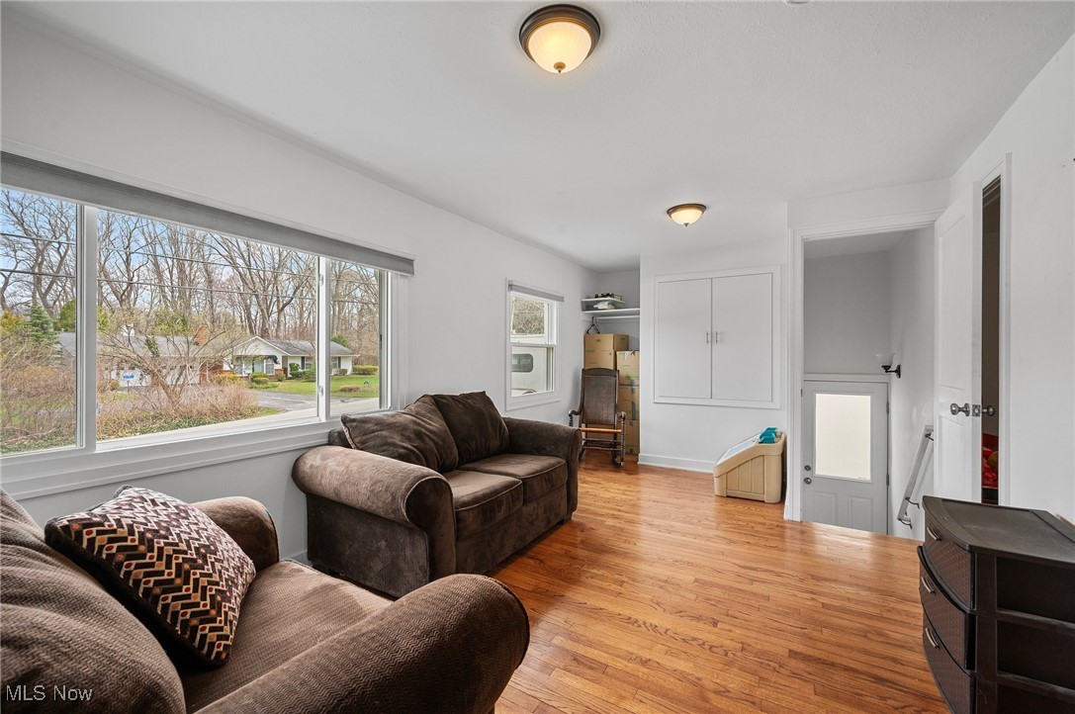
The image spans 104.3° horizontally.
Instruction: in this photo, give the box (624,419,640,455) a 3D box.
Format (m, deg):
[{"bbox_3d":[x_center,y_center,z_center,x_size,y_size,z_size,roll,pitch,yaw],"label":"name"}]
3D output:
[{"bbox_3d":[1.284,0.991,5.317,0.410,0.405,0.440,0,0,31],"label":"box"}]

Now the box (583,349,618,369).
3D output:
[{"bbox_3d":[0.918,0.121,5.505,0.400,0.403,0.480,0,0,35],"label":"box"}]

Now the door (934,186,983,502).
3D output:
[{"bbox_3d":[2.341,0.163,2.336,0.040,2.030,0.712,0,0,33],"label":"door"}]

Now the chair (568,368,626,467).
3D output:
[{"bbox_3d":[0.746,0.660,4.940,0.630,1.060,0.720,0,0,14],"label":"chair"}]

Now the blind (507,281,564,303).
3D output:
[{"bbox_3d":[0.017,-0.664,4.438,0.055,0.072,1.070,0,0,31],"label":"blind"}]

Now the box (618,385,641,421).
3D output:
[{"bbox_3d":[1.285,0.572,5.317,0.410,0.433,0.440,0,0,31],"label":"box"}]

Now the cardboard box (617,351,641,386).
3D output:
[{"bbox_3d":[1.286,0.144,5.317,0.410,0.423,0.440,0,0,31],"label":"cardboard box"}]

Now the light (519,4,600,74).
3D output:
[{"bbox_3d":[0.080,-1.074,1.480,0.286,0.137,0.286,0,0,0],"label":"light"}]

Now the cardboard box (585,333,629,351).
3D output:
[{"bbox_3d":[0.919,-0.179,5.505,0.400,0.197,0.480,0,0,35],"label":"cardboard box"}]

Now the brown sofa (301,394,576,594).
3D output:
[{"bbox_3d":[-0.486,0.734,2.624,0.940,0.910,1.680,0,0,31],"label":"brown sofa"}]

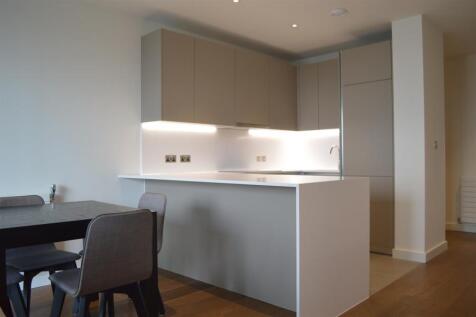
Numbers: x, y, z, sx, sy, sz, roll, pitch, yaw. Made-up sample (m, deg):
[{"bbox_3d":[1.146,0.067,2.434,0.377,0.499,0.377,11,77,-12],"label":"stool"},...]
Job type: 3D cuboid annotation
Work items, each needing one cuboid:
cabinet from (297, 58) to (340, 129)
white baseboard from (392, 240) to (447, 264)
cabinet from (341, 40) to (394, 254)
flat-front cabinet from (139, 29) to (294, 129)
[{"bbox_3d":[1.271,-0.845,4.935,0.910,0.914,0.320,-1,0,44],"label":"cabinet"},{"bbox_3d":[2.045,1.012,3.981,0.335,0.100,0.810,-1,0,44],"label":"white baseboard"},{"bbox_3d":[1.655,-0.106,4.235,0.580,2.344,0.650,-1,0,44],"label":"cabinet"},{"bbox_3d":[-0.068,-0.830,4.466,0.377,0.909,2.350,-1,0,44],"label":"flat-front cabinet"}]

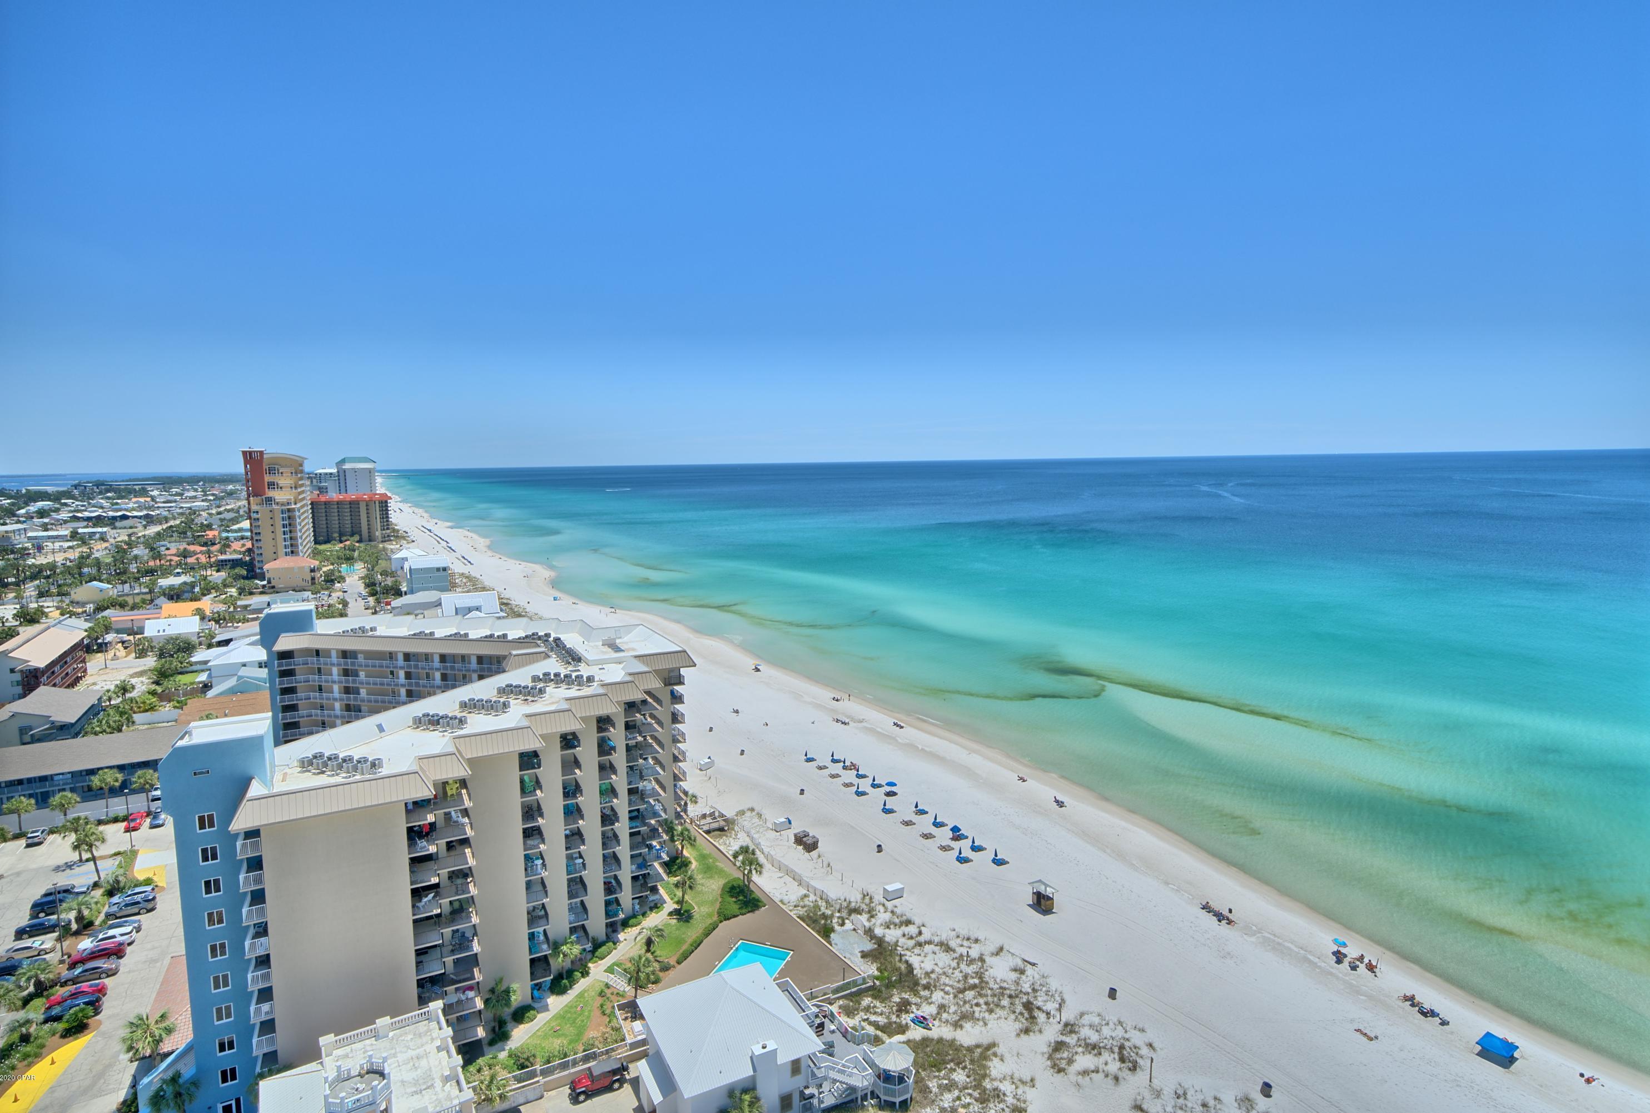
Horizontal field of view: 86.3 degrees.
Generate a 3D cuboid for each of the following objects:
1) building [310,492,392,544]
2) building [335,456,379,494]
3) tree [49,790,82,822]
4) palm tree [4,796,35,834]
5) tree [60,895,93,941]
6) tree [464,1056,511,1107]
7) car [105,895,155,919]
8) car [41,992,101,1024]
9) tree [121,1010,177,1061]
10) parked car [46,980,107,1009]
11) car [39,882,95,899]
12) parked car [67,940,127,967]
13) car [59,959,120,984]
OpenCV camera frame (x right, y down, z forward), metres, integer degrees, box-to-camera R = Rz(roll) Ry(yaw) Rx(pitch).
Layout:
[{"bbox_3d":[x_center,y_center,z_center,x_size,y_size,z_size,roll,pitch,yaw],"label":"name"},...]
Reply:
[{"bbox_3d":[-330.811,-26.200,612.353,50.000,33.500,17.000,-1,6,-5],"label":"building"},{"bbox_3d":[-370.116,-48.615,699.784,23.000,60.000,20.000,-7,9,-44],"label":"building"},{"bbox_3d":[-114.238,38.026,132.426,3.500,4.900,3.500,-1,6,0],"label":"tree"},{"bbox_3d":[-117.368,37.767,128.306,4.400,5.200,4.400,-1,6,0],"label":"palm tree"},{"bbox_3d":[-85.988,41.334,101.208,3.200,4.200,3.200,-1,6,0],"label":"tree"},{"bbox_3d":[-27.552,44.030,72.319,3.400,3.400,3.400,-1,6,0],"label":"tree"},{"bbox_3d":[-82.259,41.571,104.569,4.750,1.700,1.900,-4,7,-25],"label":"car"},{"bbox_3d":[-72.635,43.615,85.101,4.500,1.600,1.830,-4,7,-28],"label":"car"},{"bbox_3d":[-57.446,42.685,75.315,3.800,6.300,3.800,-1,6,0],"label":"tree"},{"bbox_3d":[-74.251,43.472,87.450,4.700,1.420,1.830,-4,7,-28],"label":"parked car"},{"bbox_3d":[-94.160,41.841,109.040,4.950,1.830,1.950,-4,7,-27],"label":"car"},{"bbox_3d":[-78.934,43.147,95.621,4.750,1.700,1.880,-4,7,-28],"label":"parked car"},{"bbox_3d":[-76.209,43.038,91.492,4.750,1.460,1.830,-4,7,-27],"label":"car"}]

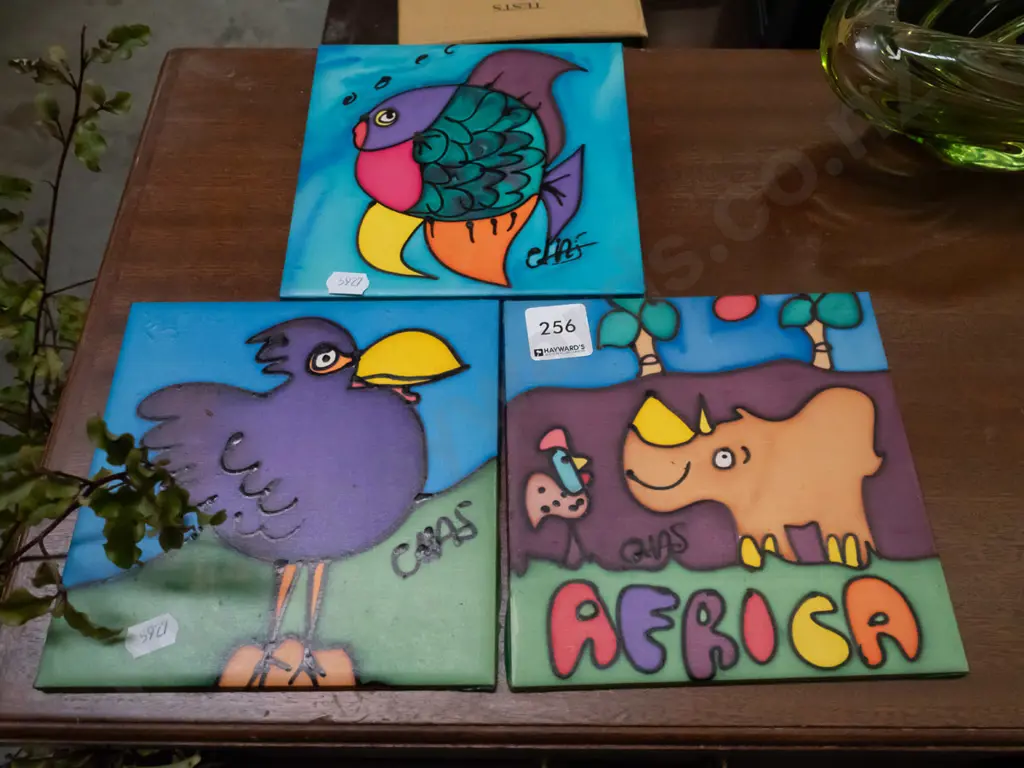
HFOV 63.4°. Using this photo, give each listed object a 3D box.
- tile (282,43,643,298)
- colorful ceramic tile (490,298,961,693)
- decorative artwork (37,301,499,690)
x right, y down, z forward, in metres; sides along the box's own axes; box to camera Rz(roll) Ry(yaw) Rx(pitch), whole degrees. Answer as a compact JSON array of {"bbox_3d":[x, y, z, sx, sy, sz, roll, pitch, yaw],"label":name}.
[{"bbox_3d":[-0.029,-0.140,0.533,0.210,0.015,0.210,0,62,0],"label":"tile"},{"bbox_3d":[0.103,0.046,0.434,0.210,0.015,0.210,-1,62,0],"label":"colorful ceramic tile"},{"bbox_3d":[-0.113,0.049,0.433,0.210,0.015,0.210,0,62,0],"label":"decorative artwork"}]

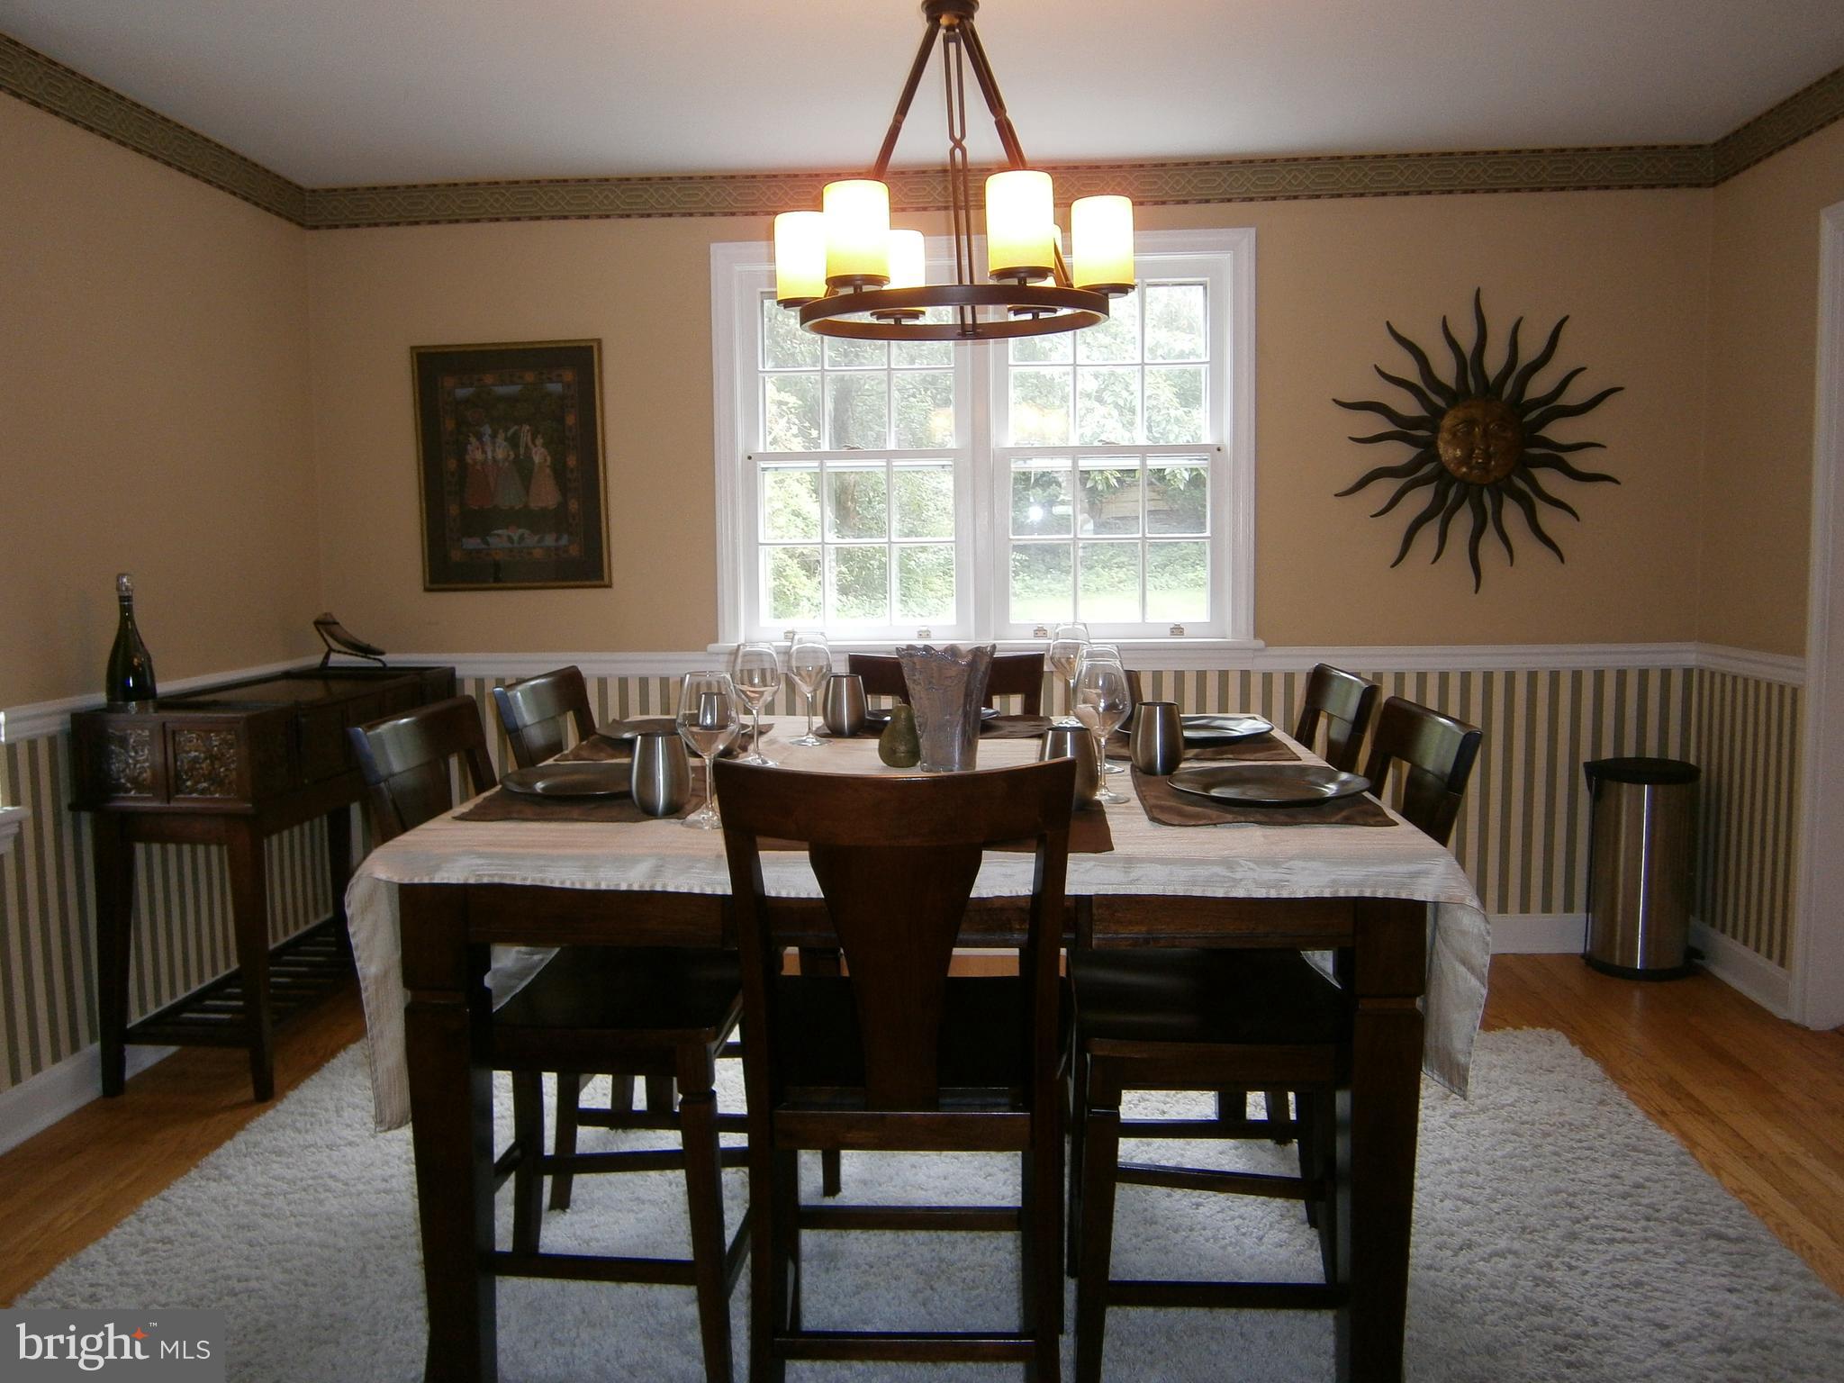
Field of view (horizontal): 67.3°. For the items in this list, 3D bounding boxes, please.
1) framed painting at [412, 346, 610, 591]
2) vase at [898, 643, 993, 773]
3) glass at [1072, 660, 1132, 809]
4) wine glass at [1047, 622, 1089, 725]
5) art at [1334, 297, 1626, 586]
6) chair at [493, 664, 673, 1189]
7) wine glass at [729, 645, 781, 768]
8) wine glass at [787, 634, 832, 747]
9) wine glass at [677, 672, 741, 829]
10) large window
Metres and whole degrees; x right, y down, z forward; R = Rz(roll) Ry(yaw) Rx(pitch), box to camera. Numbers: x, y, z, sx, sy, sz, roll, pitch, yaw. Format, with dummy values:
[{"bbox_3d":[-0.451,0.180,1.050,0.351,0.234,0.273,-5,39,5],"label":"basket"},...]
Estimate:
[{"bbox_3d":[-1.331,-0.726,4.474,0.620,0.791,0.031,0,6,4],"label":"framed painting"},{"bbox_3d":[0.043,0.027,2.447,0.166,0.219,0.164,0,6,4],"label":"vase"},{"bbox_3d":[0.282,0.057,2.158,0.092,0.215,0.092,0,6,4],"label":"glass"},{"bbox_3d":[0.329,-0.043,3.070,0.092,0.218,0.092,0,6,4],"label":"wine glass"},{"bbox_3d":[1.720,-0.770,4.268,0.879,0.933,0.061,0,6,4],"label":"art"},{"bbox_3d":[-0.482,0.488,2.852,0.625,1.040,0.461,-1,6,2],"label":"chair"},{"bbox_3d":[-0.309,0.019,2.571,0.092,0.218,0.092,0,6,4],"label":"wine glass"},{"bbox_3d":[-0.229,-0.005,2.810,0.092,0.217,0.092,0,6,4],"label":"wine glass"},{"bbox_3d":[-0.312,0.080,2.002,0.092,0.215,0.092,0,6,4],"label":"wine glass"},{"bbox_3d":[0.189,-0.789,4.391,1.705,1.273,0.102,0,6,4],"label":"large window"}]

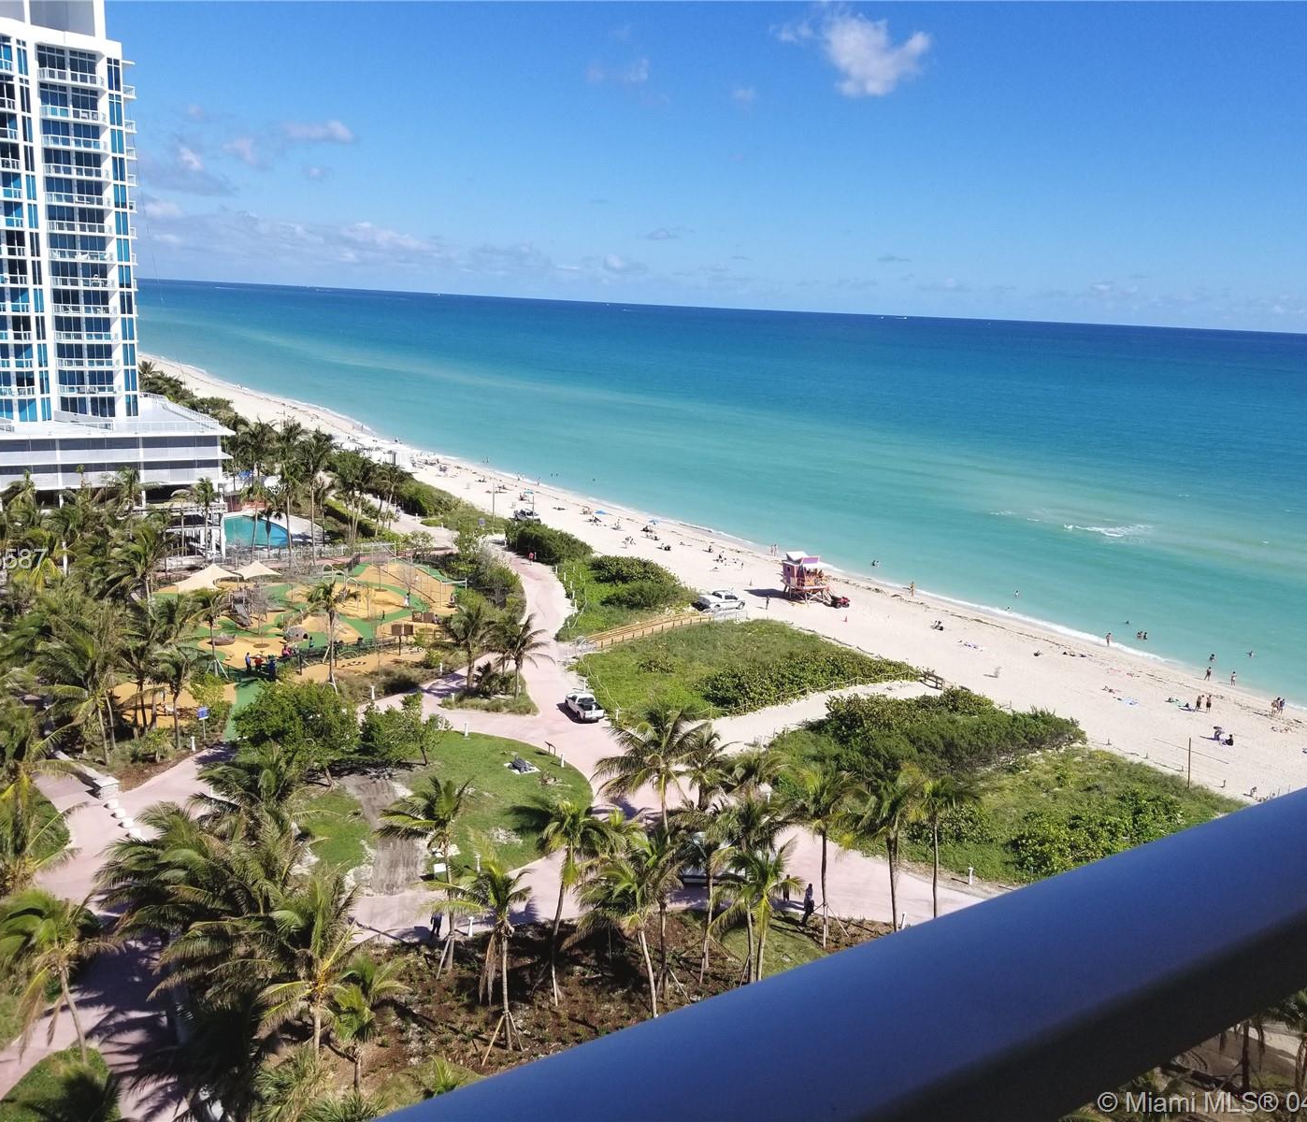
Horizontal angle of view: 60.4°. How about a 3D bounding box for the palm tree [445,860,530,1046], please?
[{"bbox_3d":[-7.336,17.341,49.503,4.030,9.270,4.030,3,13,0],"label":"palm tree"}]

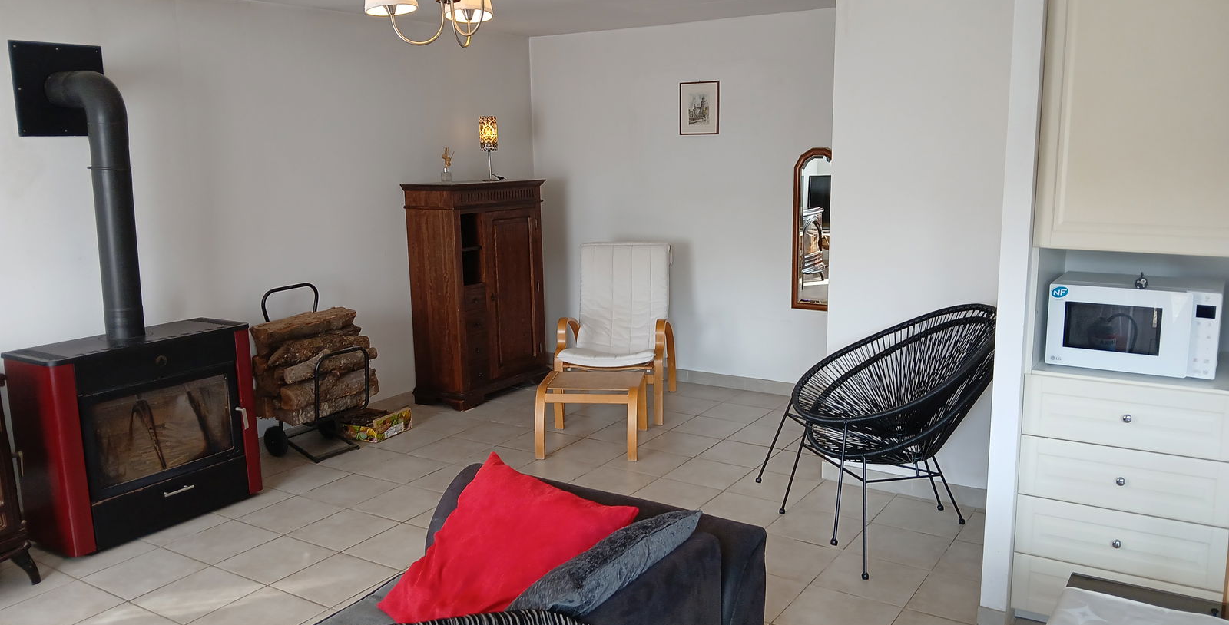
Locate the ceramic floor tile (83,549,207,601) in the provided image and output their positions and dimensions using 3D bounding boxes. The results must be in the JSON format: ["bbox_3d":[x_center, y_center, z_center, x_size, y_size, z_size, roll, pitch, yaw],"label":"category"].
[{"bbox_3d":[-1.797,1.007,3.255,0.335,0.012,0.335,5,12,32],"label":"ceramic floor tile"}]

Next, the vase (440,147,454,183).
[{"bbox_3d":[-1.094,-0.961,5.540,0.068,0.220,0.072,5,11,33],"label":"vase"}]

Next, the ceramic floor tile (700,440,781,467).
[{"bbox_3d":[0.659,0.758,4.486,0.335,0.010,0.335,5,11,33],"label":"ceramic floor tile"}]

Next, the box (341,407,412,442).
[{"bbox_3d":[-1.417,0.638,4.942,0.360,0.122,0.290,3,10,26],"label":"box"}]

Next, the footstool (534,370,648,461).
[{"bbox_3d":[-0.118,0.535,4.600,0.545,0.385,0.490,0,10,7],"label":"footstool"}]

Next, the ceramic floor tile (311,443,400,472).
[{"bbox_3d":[-1.386,0.792,4.584,0.335,0.010,0.335,5,11,33],"label":"ceramic floor tile"}]

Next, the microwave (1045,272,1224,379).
[{"bbox_3d":[1.794,0.031,2.924,0.480,0.275,0.362,6,12,35],"label":"microwave"}]

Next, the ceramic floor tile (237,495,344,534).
[{"bbox_3d":[-1.422,0.886,3.735,0.328,0.010,0.328,5,11,31],"label":"ceramic floor tile"}]

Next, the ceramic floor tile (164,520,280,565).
[{"bbox_3d":[-1.656,0.977,3.600,0.335,0.010,0.335,5,11,33],"label":"ceramic floor tile"}]

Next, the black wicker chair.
[{"bbox_3d":[1.140,0.459,3.369,0.860,0.900,0.720,-4,10,-14],"label":"black wicker chair"}]

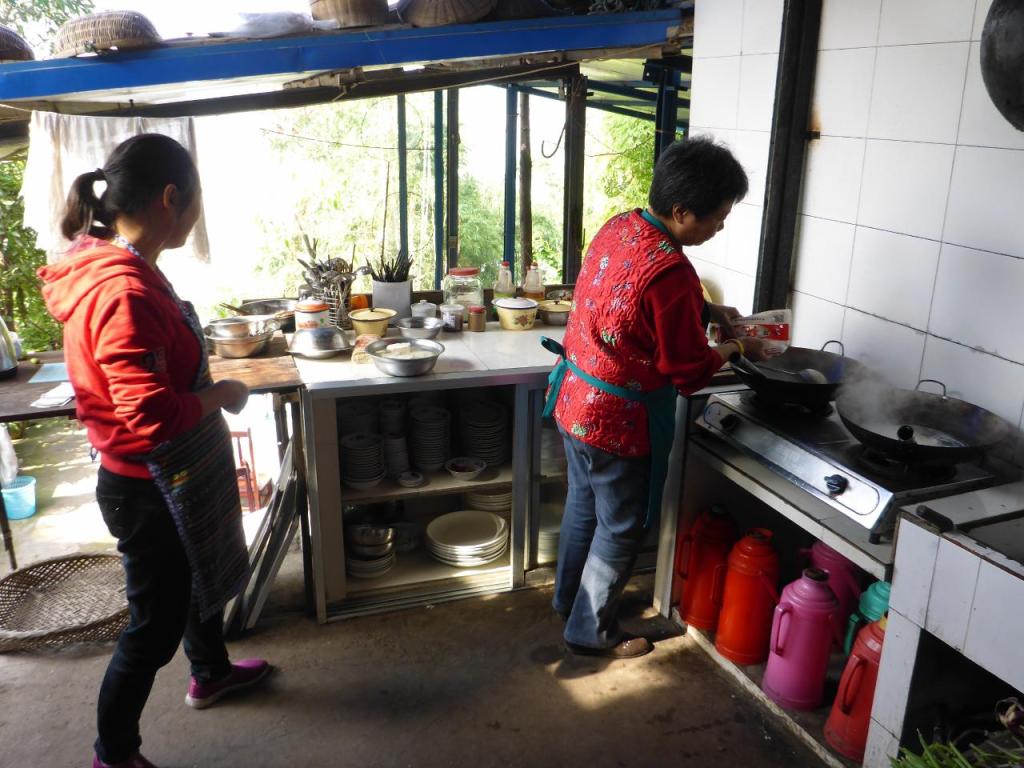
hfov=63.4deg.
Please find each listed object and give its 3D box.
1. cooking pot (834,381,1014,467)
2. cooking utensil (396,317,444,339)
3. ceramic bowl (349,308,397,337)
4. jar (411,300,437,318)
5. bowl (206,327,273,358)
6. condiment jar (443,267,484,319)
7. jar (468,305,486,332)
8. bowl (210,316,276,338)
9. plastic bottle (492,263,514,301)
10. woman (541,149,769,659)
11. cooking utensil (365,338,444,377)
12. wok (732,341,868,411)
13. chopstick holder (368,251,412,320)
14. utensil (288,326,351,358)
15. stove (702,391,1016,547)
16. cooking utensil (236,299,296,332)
[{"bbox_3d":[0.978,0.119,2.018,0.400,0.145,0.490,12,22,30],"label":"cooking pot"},{"bbox_3d":[-0.334,-0.203,3.046,0.165,0.056,0.165,0,18,0],"label":"cooking utensil"},{"bbox_3d":[-0.492,-0.222,2.943,0.170,0.098,0.170,0,17,-4],"label":"ceramic bowl"},{"bbox_3d":[-0.339,-0.274,3.180,0.095,0.092,0.095,1,19,0],"label":"jar"},{"bbox_3d":[-0.920,-0.131,2.800,0.218,0.065,0.218,-7,19,-21],"label":"bowl"},{"bbox_3d":[-0.186,-0.351,3.223,0.159,0.186,0.159,0,17,-4],"label":"condiment jar"},{"bbox_3d":[-0.127,-0.240,3.033,0.064,0.087,0.064,1,17,0],"label":"jar"},{"bbox_3d":[-0.912,-0.178,2.785,0.218,0.070,0.218,-5,20,-18],"label":"bowl"},{"bbox_3d":[-0.030,-0.370,3.290,0.090,0.228,0.090,0,18,0],"label":"plastic bottle"},{"bbox_3d":[0.383,0.057,2.378,0.620,1.470,0.480,-5,18,-17],"label":"woman"},{"bbox_3d":[-0.336,-0.079,2.635,0.246,0.073,0.246,1,19,0],"label":"cooking utensil"},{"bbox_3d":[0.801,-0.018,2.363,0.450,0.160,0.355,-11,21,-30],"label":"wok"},{"bbox_3d":[-0.460,-0.377,3.193,0.148,0.275,0.148,-5,20,-18],"label":"chopstick holder"},{"bbox_3d":[-0.649,-0.141,2.808,0.212,0.072,0.212,-5,20,-18],"label":"utensil"},{"bbox_3d":[0.877,0.178,2.269,0.390,0.145,0.725,-6,20,-21],"label":"stove"},{"bbox_3d":[-0.888,-0.250,3.125,0.270,0.090,0.270,-7,19,-21],"label":"cooking utensil"}]

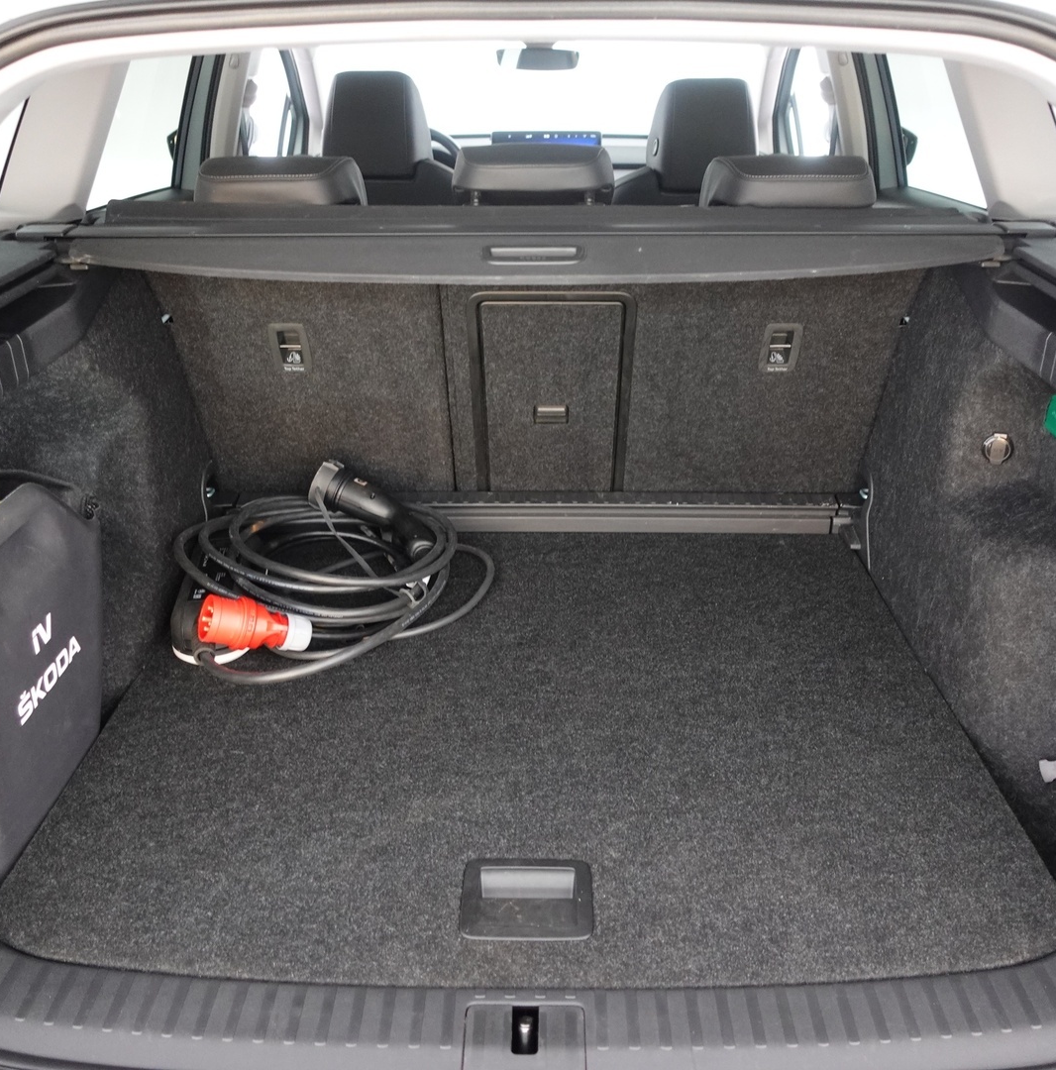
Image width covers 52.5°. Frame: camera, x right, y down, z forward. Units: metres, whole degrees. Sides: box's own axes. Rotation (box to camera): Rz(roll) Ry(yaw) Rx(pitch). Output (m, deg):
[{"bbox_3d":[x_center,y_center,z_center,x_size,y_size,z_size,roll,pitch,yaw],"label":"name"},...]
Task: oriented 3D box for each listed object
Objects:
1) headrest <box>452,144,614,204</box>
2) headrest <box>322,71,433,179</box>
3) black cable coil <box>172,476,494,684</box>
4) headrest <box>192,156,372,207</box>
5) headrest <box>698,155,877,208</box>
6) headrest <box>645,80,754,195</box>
[{"bbox_3d":[0.007,-0.491,1.512,0.232,0.120,0.130,0,26,1],"label":"headrest"},{"bbox_3d":[-0.322,-0.895,2.339,0.243,0.228,0.135,0,34,1],"label":"headrest"},{"bbox_3d":[-0.276,0.032,1.530,0.450,0.165,0.405,0,26,1],"label":"black cable coil"},{"bbox_3d":[-0.348,-0.471,1.528,0.243,0.130,0.130,0,26,1],"label":"headrest"},{"bbox_3d":[0.365,-0.466,1.517,0.243,0.130,0.130,0,26,1],"label":"headrest"},{"bbox_3d":[0.378,-0.864,2.340,0.243,0.228,0.135,0,34,1],"label":"headrest"}]

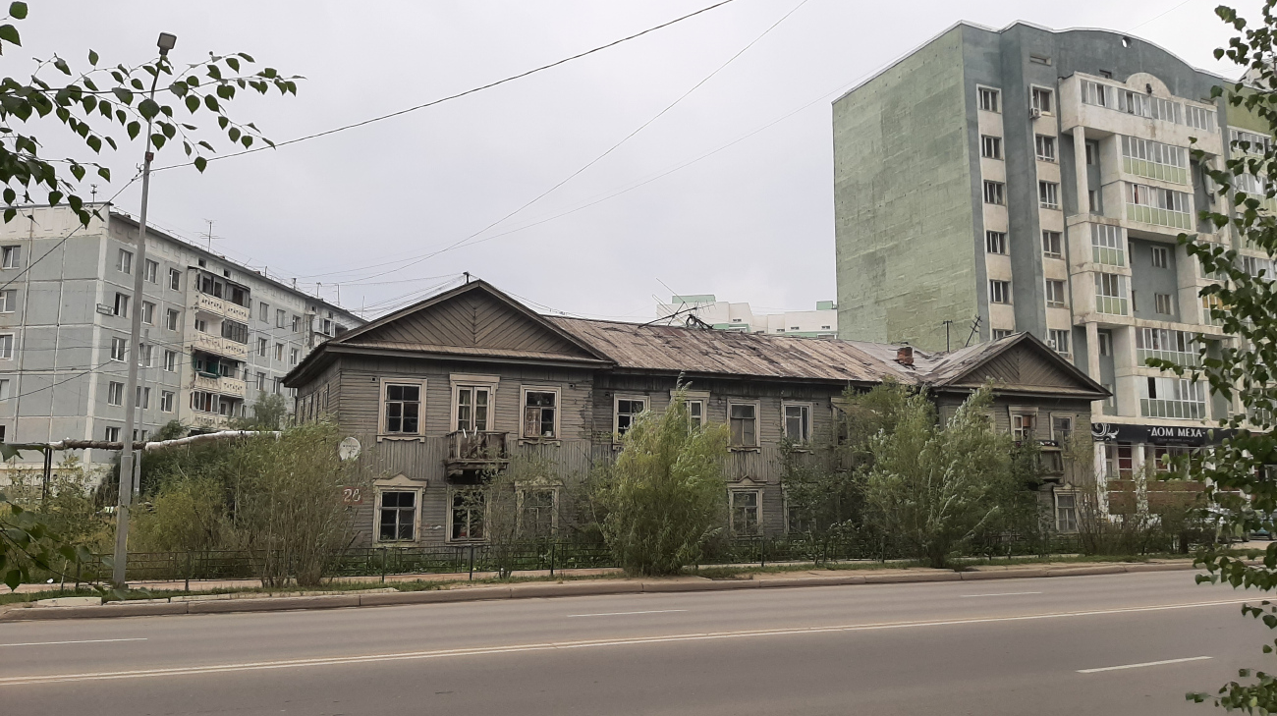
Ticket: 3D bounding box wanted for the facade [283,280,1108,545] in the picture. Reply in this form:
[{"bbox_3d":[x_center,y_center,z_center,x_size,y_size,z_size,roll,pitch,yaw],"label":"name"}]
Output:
[{"bbox_3d":[2.807,3.197,37.838,30.550,8.350,11.500,4,-9,-24],"label":"facade"}]

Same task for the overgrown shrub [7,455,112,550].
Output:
[{"bbox_3d":[-14.458,3.896,23.886,2.600,2.881,2.500,4,-9,-24],"label":"overgrown shrub"}]

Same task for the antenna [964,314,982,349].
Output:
[{"bbox_3d":[14.652,-1.163,42.067,0.900,1.568,0.500,4,-9,-24],"label":"antenna"}]

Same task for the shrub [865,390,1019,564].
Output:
[{"bbox_3d":[8.589,3.275,26.924,4.500,4.986,3.700,4,-9,-24],"label":"shrub"}]

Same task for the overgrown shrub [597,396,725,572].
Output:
[{"bbox_3d":[0.599,3.054,23.876,3.300,4.513,3.000,0,-8,0],"label":"overgrown shrub"}]

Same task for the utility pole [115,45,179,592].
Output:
[{"bbox_3d":[-10.133,-0.957,19.490,0.450,11.350,1.550,4,-9,-24],"label":"utility pole"}]

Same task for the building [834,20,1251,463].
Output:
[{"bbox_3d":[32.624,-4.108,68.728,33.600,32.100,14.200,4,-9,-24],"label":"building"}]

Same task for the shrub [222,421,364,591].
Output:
[{"bbox_3d":[-7.446,3.166,20.865,2.800,3.570,2.600,4,-9,-24],"label":"shrub"}]

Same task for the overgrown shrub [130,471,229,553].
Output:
[{"bbox_3d":[-11.954,4.234,24.976,2.500,2.550,2.500,4,-9,-24],"label":"overgrown shrub"}]

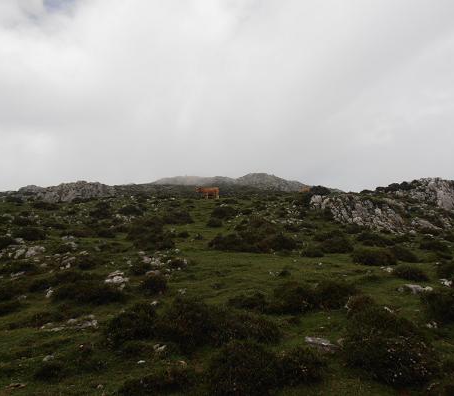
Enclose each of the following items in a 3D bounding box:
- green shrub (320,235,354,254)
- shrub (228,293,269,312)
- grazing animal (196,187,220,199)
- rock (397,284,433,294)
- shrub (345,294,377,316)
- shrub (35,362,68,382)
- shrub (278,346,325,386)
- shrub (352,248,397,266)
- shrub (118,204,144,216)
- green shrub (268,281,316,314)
[{"bbox_3d":[2.671,1.123,8.951,0.804,0.459,0.643,0,-4,0],"label":"green shrub"},{"bbox_3d":[0.328,1.572,5.582,0.640,0.262,0.544,0,-4,0],"label":"shrub"},{"bbox_3d":[-2.019,-0.515,38.500,2.450,1.420,0.700,0,-4,0],"label":"grazing animal"},{"bbox_3d":[2.912,1.402,5.663,0.526,0.113,0.342,0,-4,0],"label":"rock"},{"bbox_3d":[1.735,1.370,4.734,0.394,0.240,0.315,0,-4,0],"label":"shrub"},{"bbox_3d":[-1.546,1.521,3.214,0.258,0.149,0.220,0,-4,0],"label":"shrub"},{"bbox_3d":[0.731,1.628,3.593,0.471,0.341,0.400,0,-4,0],"label":"shrub"},{"bbox_3d":[3.483,1.383,8.645,1.086,0.382,0.923,0,-4,0],"label":"shrub"},{"bbox_3d":[-4.928,0.641,18.728,1.252,0.608,1.064,0,-4,0],"label":"shrub"},{"bbox_3d":[0.853,1.319,4.875,0.617,0.415,0.525,0,-4,0],"label":"green shrub"}]

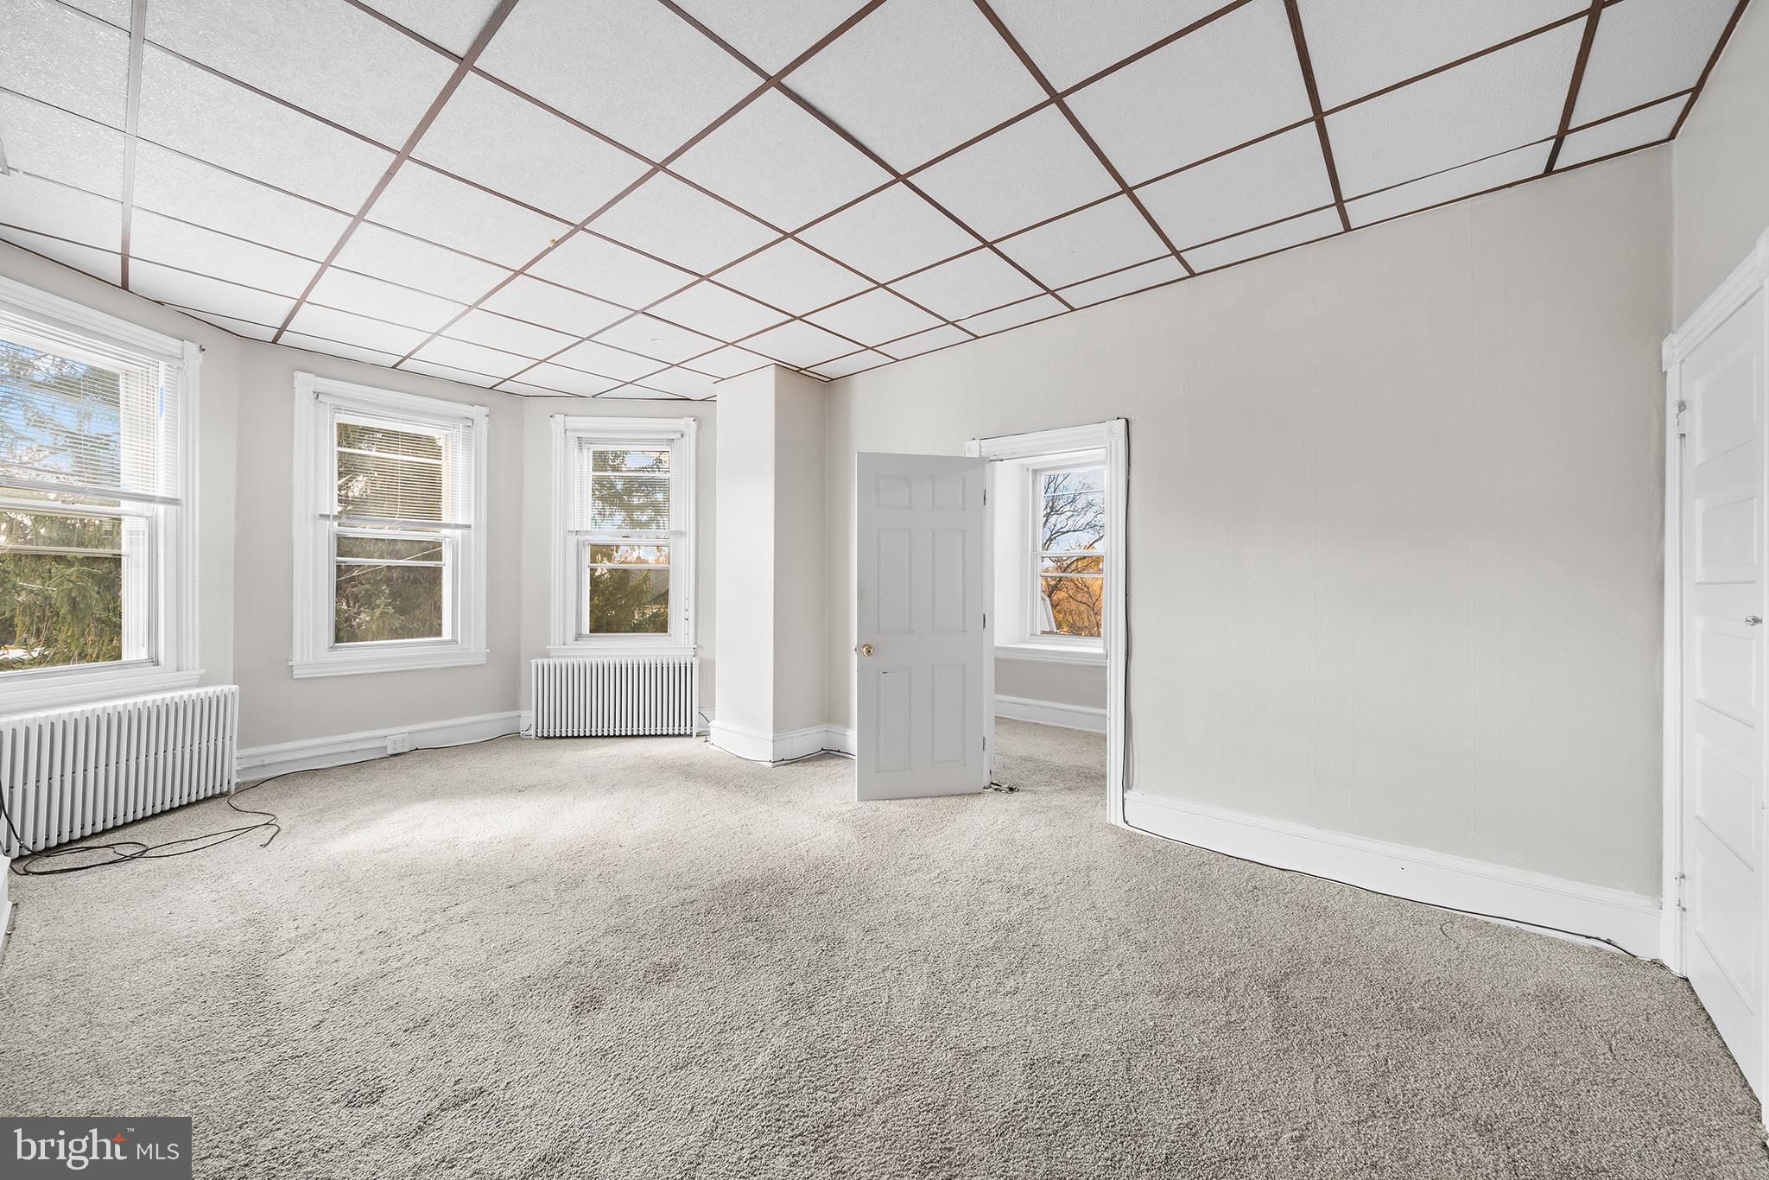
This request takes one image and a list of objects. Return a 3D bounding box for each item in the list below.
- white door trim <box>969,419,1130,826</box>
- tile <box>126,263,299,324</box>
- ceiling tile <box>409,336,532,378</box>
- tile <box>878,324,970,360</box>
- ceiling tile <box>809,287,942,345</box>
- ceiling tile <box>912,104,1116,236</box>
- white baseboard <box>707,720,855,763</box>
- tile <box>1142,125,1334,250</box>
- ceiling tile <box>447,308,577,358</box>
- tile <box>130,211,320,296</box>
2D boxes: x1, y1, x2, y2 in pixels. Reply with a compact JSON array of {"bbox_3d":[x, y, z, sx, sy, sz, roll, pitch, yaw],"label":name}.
[{"bbox_3d":[0.936,0.165,3.716,0.969,2.145,0.158,1,1,40],"label":"white door trim"},{"bbox_3d":[-3.507,-1.535,3.344,0.600,0.020,0.600,1,1,40],"label":"tile"},{"bbox_3d":[-2.750,-1.554,4.307,0.600,0.020,0.600,1,1,40],"label":"ceiling tile"},{"bbox_3d":[0.247,-1.554,4.008,0.600,0.020,0.299,1,1,40],"label":"tile"},{"bbox_3d":[-0.050,-1.542,3.644,0.600,0.022,0.600,1,1,40],"label":"ceiling tile"},{"bbox_3d":[0.492,-1.522,2.385,0.600,0.022,0.600,1,1,40],"label":"ceiling tile"},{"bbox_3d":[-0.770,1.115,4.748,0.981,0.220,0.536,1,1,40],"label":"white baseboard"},{"bbox_3d":[1.359,-1.528,2.471,0.600,0.020,0.600,1,1,40],"label":"tile"},{"bbox_3d":[-2.268,-1.547,3.893,0.597,0.020,0.597,0,1,39],"label":"ceiling tile"},{"bbox_3d":[-3.028,-1.530,2.945,0.597,0.020,0.597,0,1,39],"label":"tile"}]

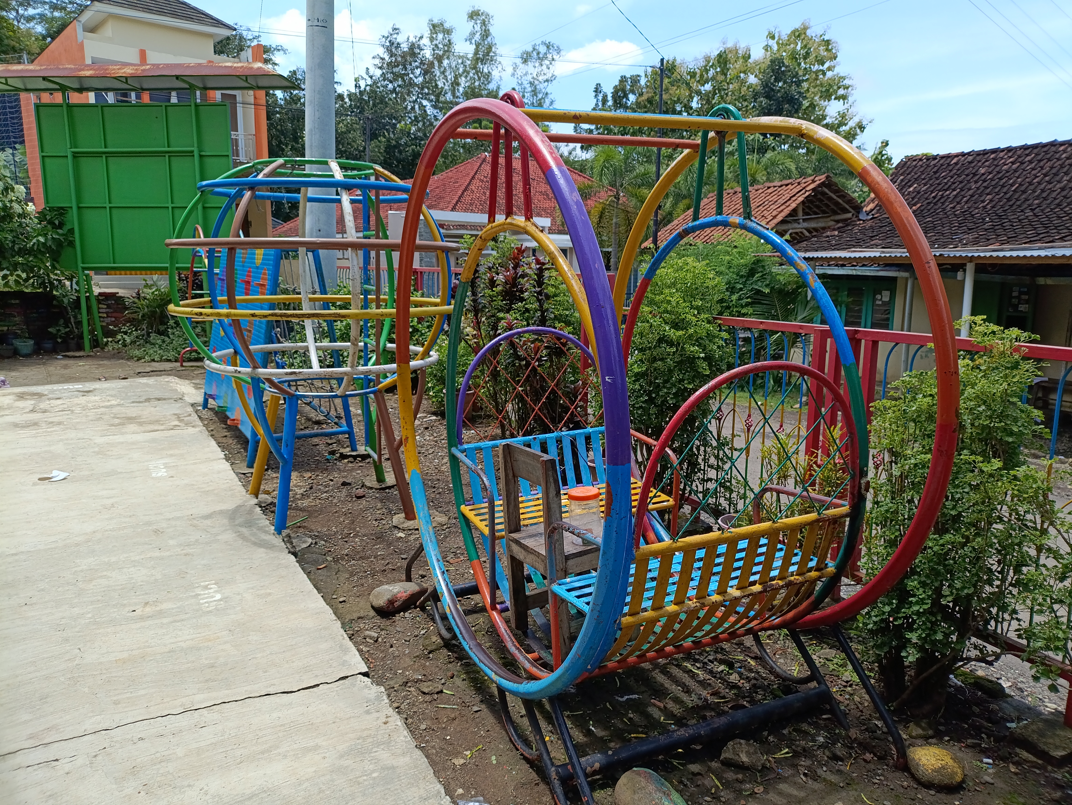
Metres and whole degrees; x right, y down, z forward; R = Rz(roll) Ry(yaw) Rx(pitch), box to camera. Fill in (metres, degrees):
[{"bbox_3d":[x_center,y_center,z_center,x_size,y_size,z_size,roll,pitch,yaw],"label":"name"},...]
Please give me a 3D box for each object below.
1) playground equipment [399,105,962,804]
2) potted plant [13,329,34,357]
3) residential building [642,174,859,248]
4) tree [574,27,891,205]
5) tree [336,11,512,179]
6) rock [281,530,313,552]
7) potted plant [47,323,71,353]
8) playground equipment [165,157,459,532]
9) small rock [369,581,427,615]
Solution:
[{"bbox_3d":[0.258,-0.021,2.559,1.050,1.900,1.720,-5,12,-26],"label":"playground equipment"},{"bbox_3d":[-7.568,-0.886,11.409,0.300,0.380,0.300,-6,12,-33],"label":"potted plant"},{"bbox_3d":[6.206,-3.694,20.919,4.700,4.700,5.000,-4,11,-23],"label":"residential building"},{"bbox_3d":[7.356,-8.672,29.917,12.000,11.160,10.000,3,11,13],"label":"tree"},{"bbox_3d":[-4.806,-10.774,34.630,8.200,12.620,7.500,-1,10,-8],"label":"tree"},{"bbox_3d":[-1.208,0.686,3.918,0.160,0.080,0.140,-3,11,-18],"label":"rock"},{"bbox_3d":[-7.326,-1.001,11.879,0.310,0.430,0.310,-6,12,-31],"label":"potted plant"},{"bbox_3d":[-1.192,-0.345,4.345,1.640,1.930,1.640,-2,11,-15],"label":"playground equipment"},{"bbox_3d":[-0.584,0.788,3.249,0.240,0.130,0.170,-2,11,-11],"label":"small rock"}]

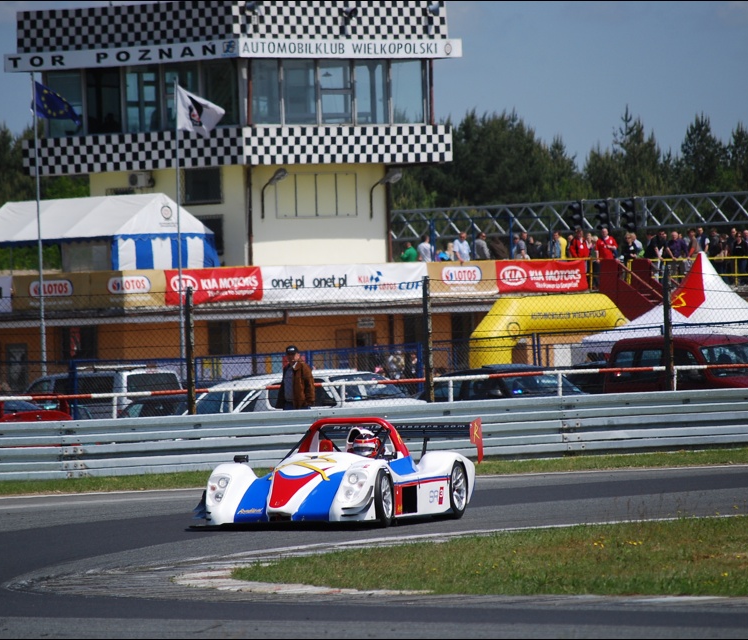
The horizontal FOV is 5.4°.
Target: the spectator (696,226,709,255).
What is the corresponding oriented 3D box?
[{"bbox_3d":[10.197,-1.946,246.500,0.500,1.830,0.350,-2,0,30],"label":"spectator"}]

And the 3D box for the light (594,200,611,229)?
[{"bbox_3d":[7.642,-3.445,266.000,0.420,1.080,0.370,-2,0,-38],"label":"light"}]

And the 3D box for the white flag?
[{"bbox_3d":[-4.764,-5.769,219.000,1.300,1.420,0.250,-2,0,-3],"label":"white flag"}]

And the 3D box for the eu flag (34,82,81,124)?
[{"bbox_3d":[-8.622,-5.907,217.000,1.300,1.150,0.250,-2,0,0],"label":"eu flag"}]

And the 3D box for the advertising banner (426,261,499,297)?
[{"bbox_3d":[2.699,-1.260,240.738,0.050,1.007,3.076,-2,0,45],"label":"advertising banner"}]

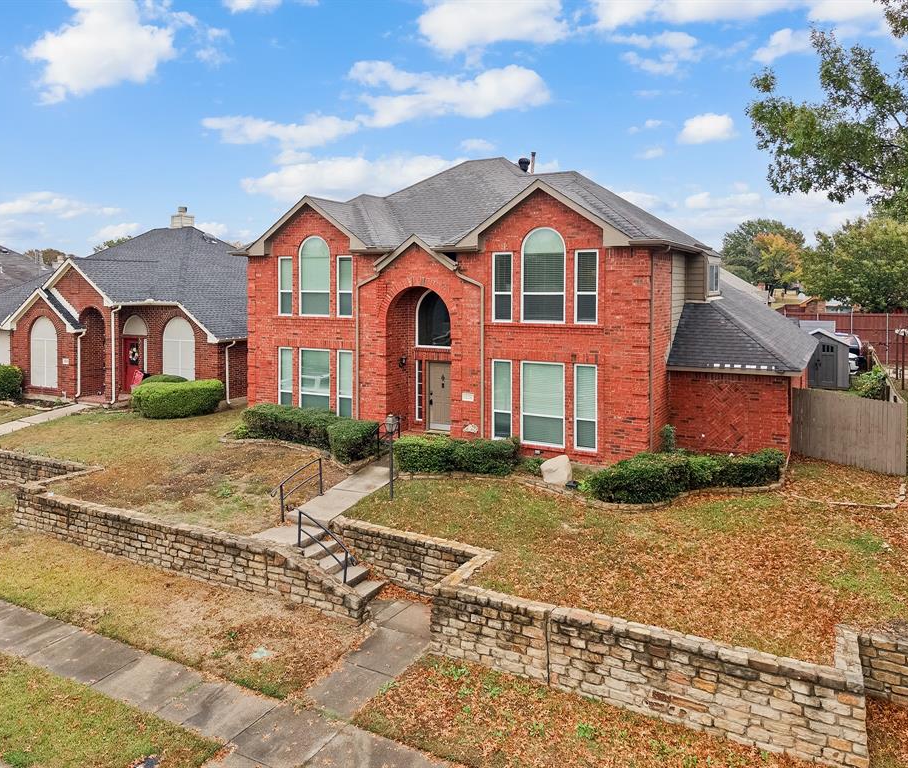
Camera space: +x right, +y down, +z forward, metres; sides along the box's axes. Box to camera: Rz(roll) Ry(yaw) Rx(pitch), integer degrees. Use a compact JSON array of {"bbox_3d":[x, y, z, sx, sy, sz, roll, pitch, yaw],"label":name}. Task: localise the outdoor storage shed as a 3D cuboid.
[{"bbox_3d":[14.916,-1.071,28.791,2.140,2.400,2.100,4,8,28],"label":"outdoor storage shed"}]

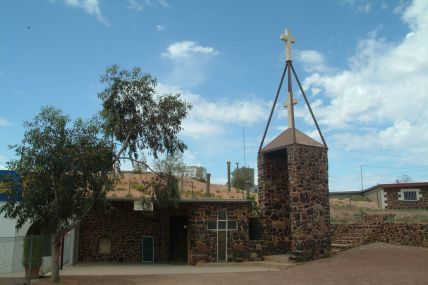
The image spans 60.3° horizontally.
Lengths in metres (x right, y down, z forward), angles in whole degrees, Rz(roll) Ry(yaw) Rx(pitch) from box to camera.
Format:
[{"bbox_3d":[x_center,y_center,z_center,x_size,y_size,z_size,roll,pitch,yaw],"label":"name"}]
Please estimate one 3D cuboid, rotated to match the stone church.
[{"bbox_3d":[-0.158,-0.212,19.473,11.500,11.900,5.300,1,-11,-4],"label":"stone church"}]

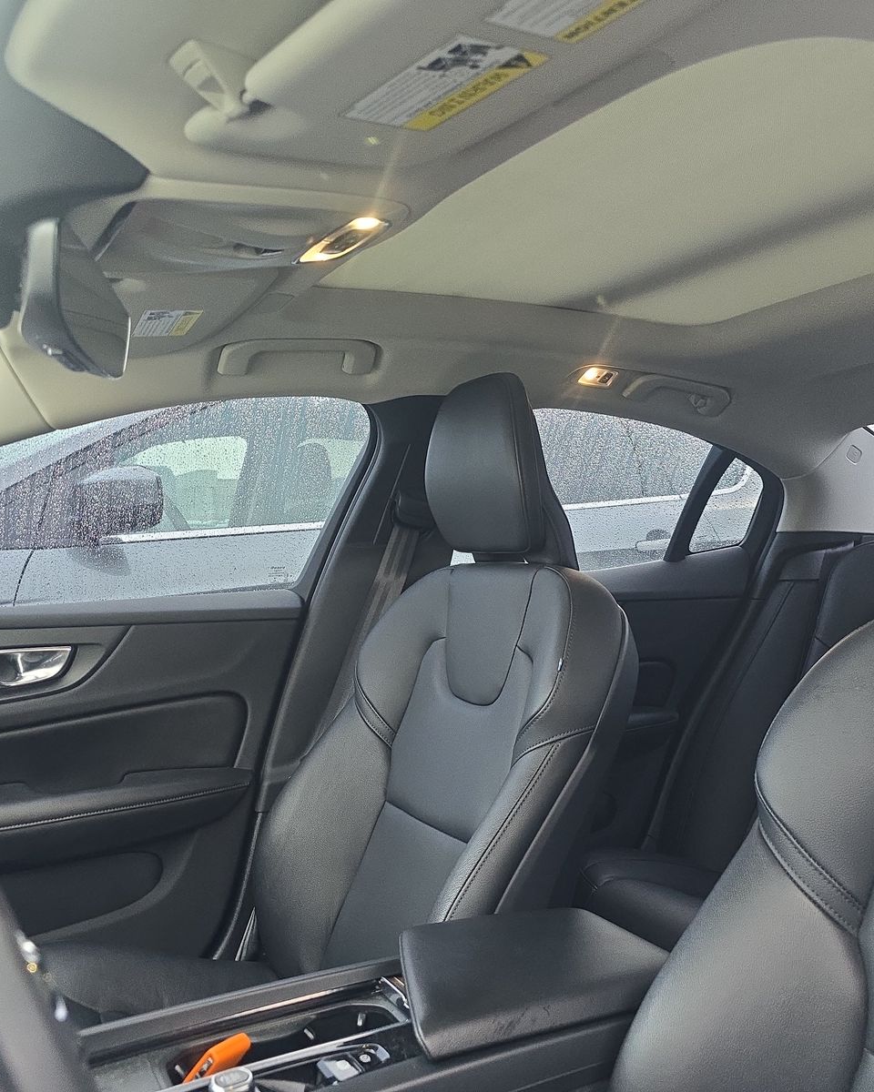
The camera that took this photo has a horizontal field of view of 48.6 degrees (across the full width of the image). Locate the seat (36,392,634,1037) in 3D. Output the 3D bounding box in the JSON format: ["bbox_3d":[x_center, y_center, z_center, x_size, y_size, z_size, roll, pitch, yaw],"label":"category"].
[{"bbox_3d":[-0.190,0.300,1.090,0.830,1.030,0.540,0,0,-29],"label":"seat"}]

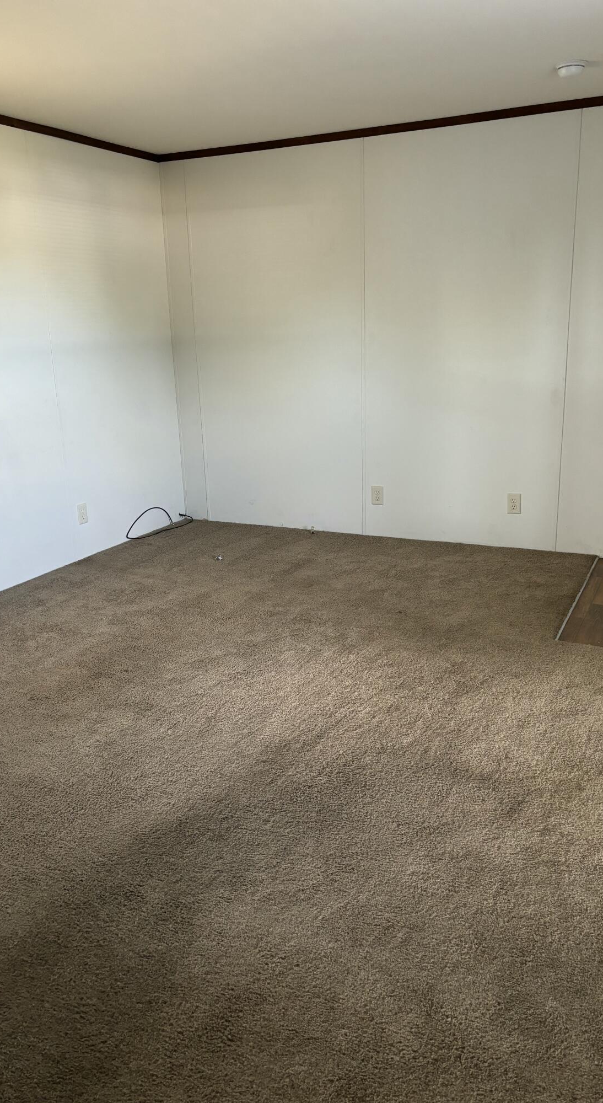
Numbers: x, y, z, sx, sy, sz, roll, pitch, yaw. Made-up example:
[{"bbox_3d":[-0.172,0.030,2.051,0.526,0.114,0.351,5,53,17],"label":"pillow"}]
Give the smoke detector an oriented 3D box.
[{"bbox_3d":[1.180,-2.102,3.618,0.138,0.042,0.138,6,18,26],"label":"smoke detector"}]

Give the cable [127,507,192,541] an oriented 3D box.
[{"bbox_3d":[-0.957,-0.222,5.693,0.120,0.160,0.670,6,18,26],"label":"cable"}]

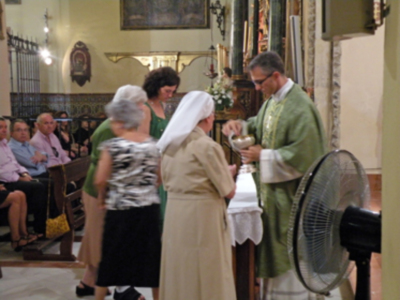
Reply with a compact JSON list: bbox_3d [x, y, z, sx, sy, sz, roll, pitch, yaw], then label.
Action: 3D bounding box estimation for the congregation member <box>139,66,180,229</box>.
[{"bbox_3d":[-0.319,0.234,5.037,0.320,1.720,0.440,3,5,32],"label":"congregation member"}]

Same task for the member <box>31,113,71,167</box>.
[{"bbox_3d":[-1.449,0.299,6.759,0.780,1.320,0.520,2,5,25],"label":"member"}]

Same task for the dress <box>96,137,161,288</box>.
[{"bbox_3d":[-0.486,0.415,4.400,0.430,1.000,0.300,-2,5,-20],"label":"dress"}]

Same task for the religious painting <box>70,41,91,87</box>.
[{"bbox_3d":[-1.994,-1.444,10.800,0.340,0.760,0.070,0,5,8],"label":"religious painting"}]

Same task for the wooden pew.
[{"bbox_3d":[-1.240,0.502,7.069,0.511,0.864,2.200,0,5,8],"label":"wooden pew"}]

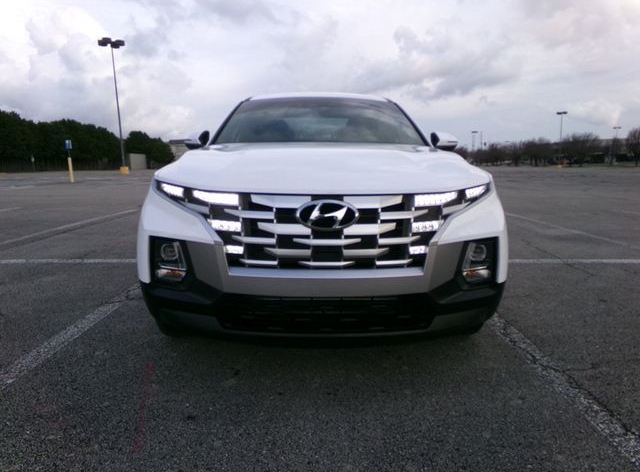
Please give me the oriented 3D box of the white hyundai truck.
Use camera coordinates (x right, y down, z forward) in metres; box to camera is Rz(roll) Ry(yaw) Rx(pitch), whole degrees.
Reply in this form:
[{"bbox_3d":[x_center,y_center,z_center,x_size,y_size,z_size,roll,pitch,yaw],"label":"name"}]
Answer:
[{"bbox_3d":[-0.017,-0.490,4.292,1.905,1.694,4.970,0,9,-1],"label":"white hyundai truck"}]

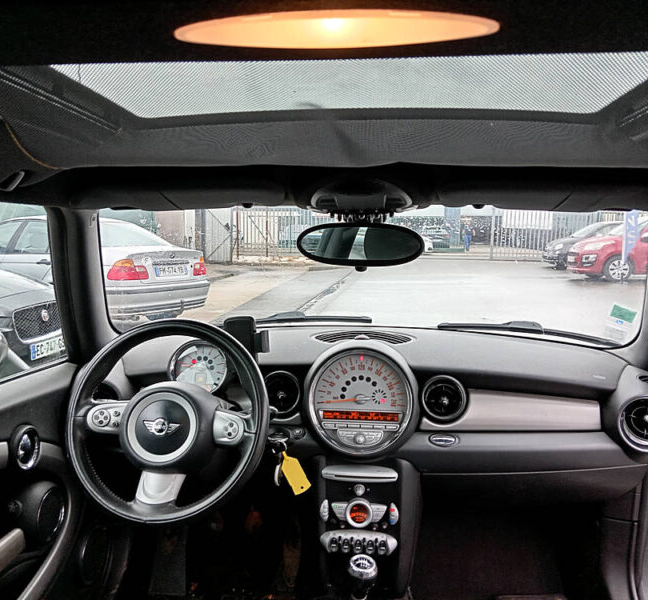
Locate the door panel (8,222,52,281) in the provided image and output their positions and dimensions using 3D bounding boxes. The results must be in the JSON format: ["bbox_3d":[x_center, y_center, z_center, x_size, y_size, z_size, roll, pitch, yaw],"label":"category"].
[{"bbox_3d":[-3.546,-0.412,7.090,1.000,1.060,0.200,4,7,27],"label":"door panel"}]

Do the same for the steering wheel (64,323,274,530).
[{"bbox_3d":[-0.284,0.222,1.083,0.375,0.375,0.110,1,-19,5],"label":"steering wheel"}]

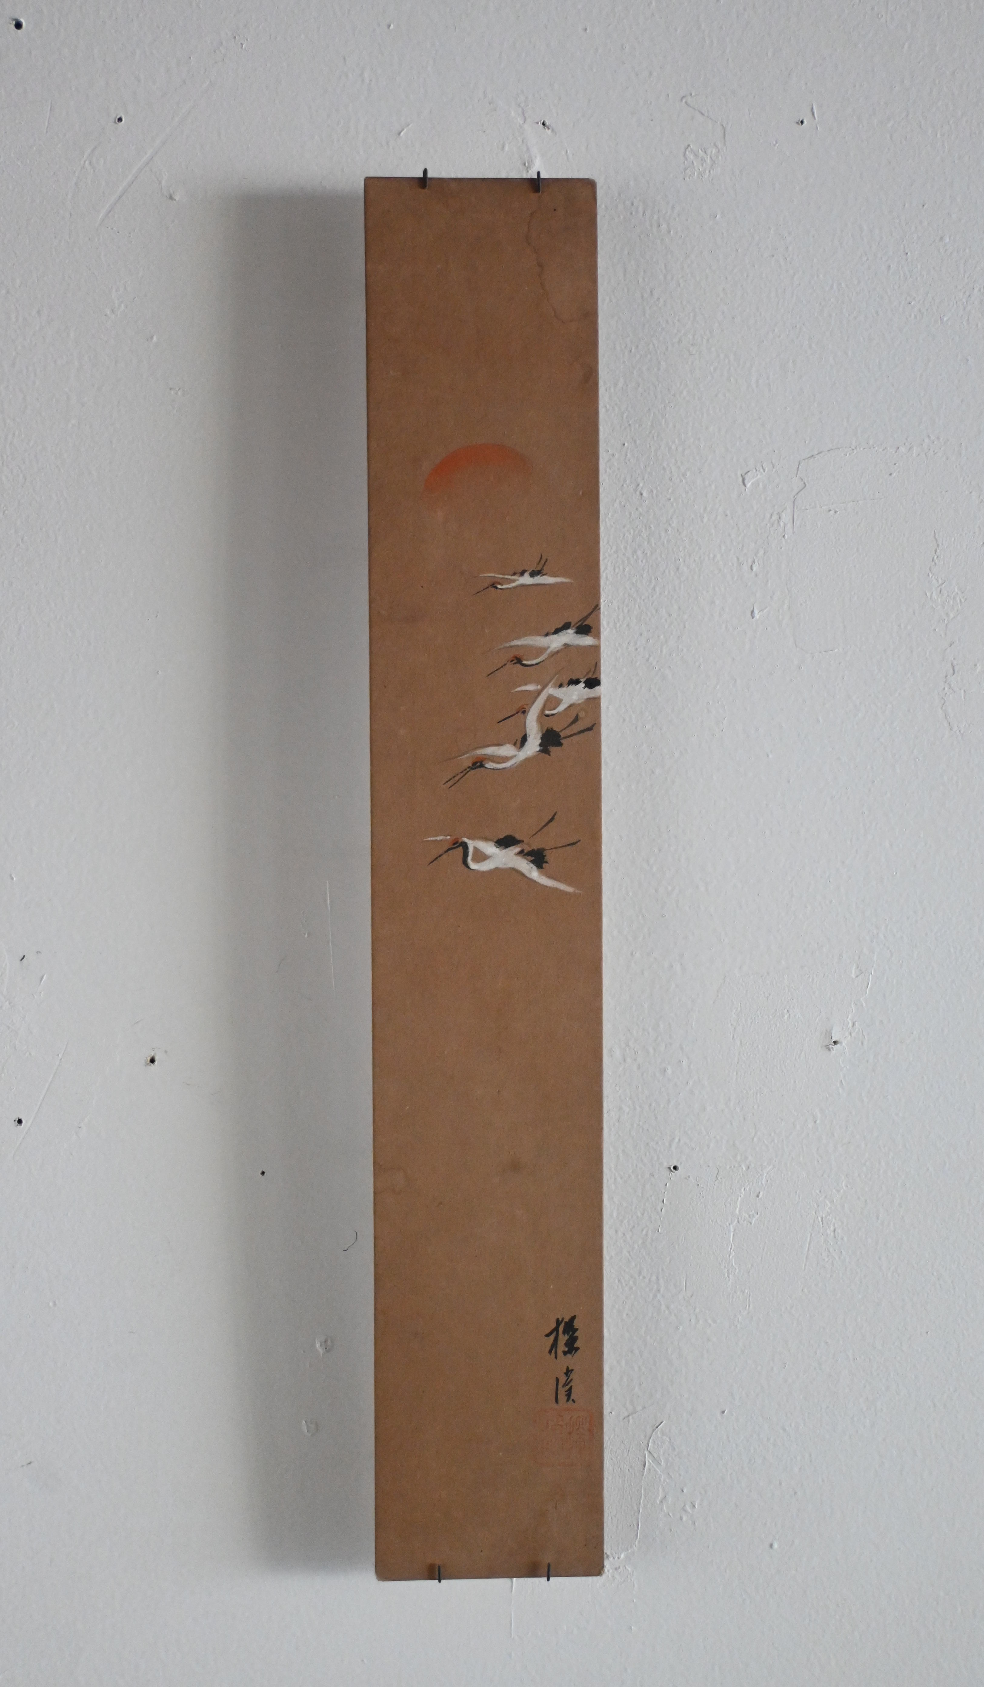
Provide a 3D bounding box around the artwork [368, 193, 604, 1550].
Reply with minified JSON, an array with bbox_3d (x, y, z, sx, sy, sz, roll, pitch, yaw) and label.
[{"bbox_3d":[-0.002,0.009,0.574,0.060,0.363,0.005,0,1,-1],"label":"artwork"}]

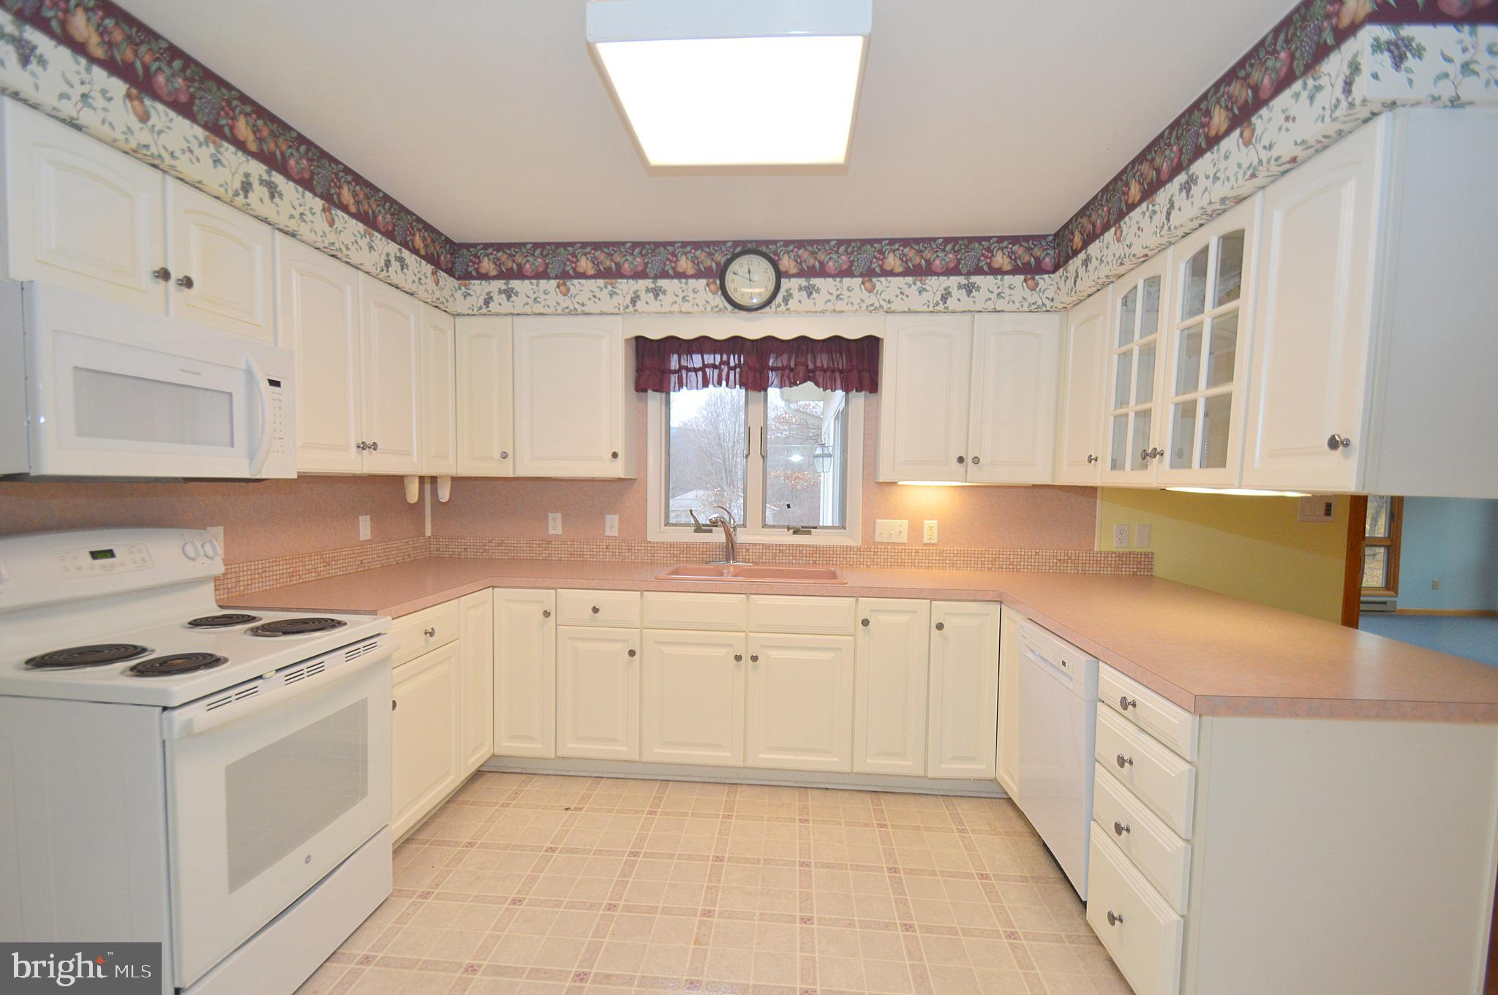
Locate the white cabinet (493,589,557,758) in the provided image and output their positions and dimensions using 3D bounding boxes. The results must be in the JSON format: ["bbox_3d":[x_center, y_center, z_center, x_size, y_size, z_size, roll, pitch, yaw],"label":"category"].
[{"bbox_3d":[-0.976,0.769,3.043,0.288,0.751,0.560,1,2,4],"label":"white cabinet"}]

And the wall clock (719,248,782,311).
[{"bbox_3d":[0.007,-0.995,2.848,0.282,0.282,0.045,1,2,4],"label":"wall clock"}]

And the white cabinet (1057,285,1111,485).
[{"bbox_3d":[1.540,-0.431,2.576,0.325,0.761,0.411,1,2,4],"label":"white cabinet"}]

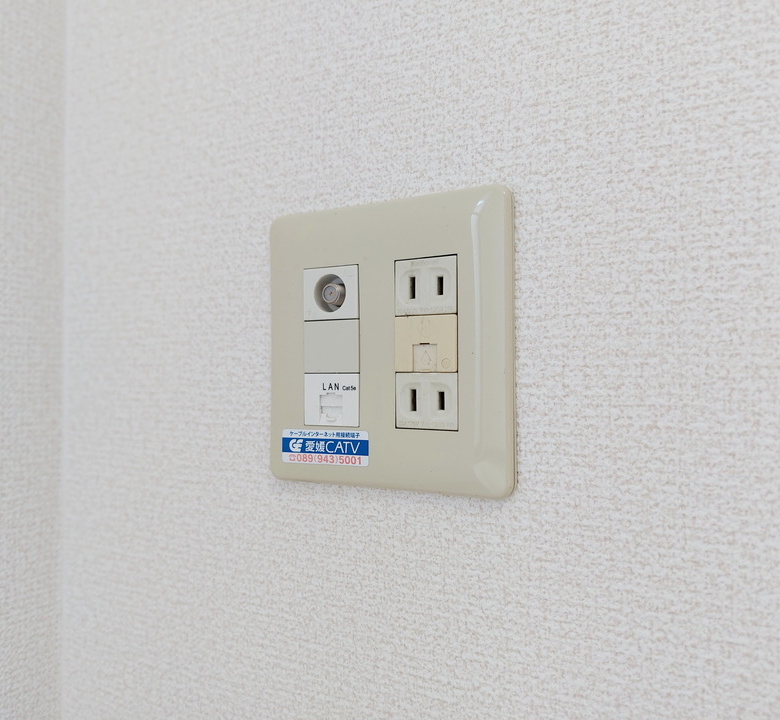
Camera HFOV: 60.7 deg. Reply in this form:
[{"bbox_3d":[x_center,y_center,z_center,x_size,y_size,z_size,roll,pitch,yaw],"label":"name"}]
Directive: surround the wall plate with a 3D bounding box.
[{"bbox_3d":[-0.004,-0.006,0.277,0.116,0.120,0.009,-1,-1,29],"label":"wall plate"}]

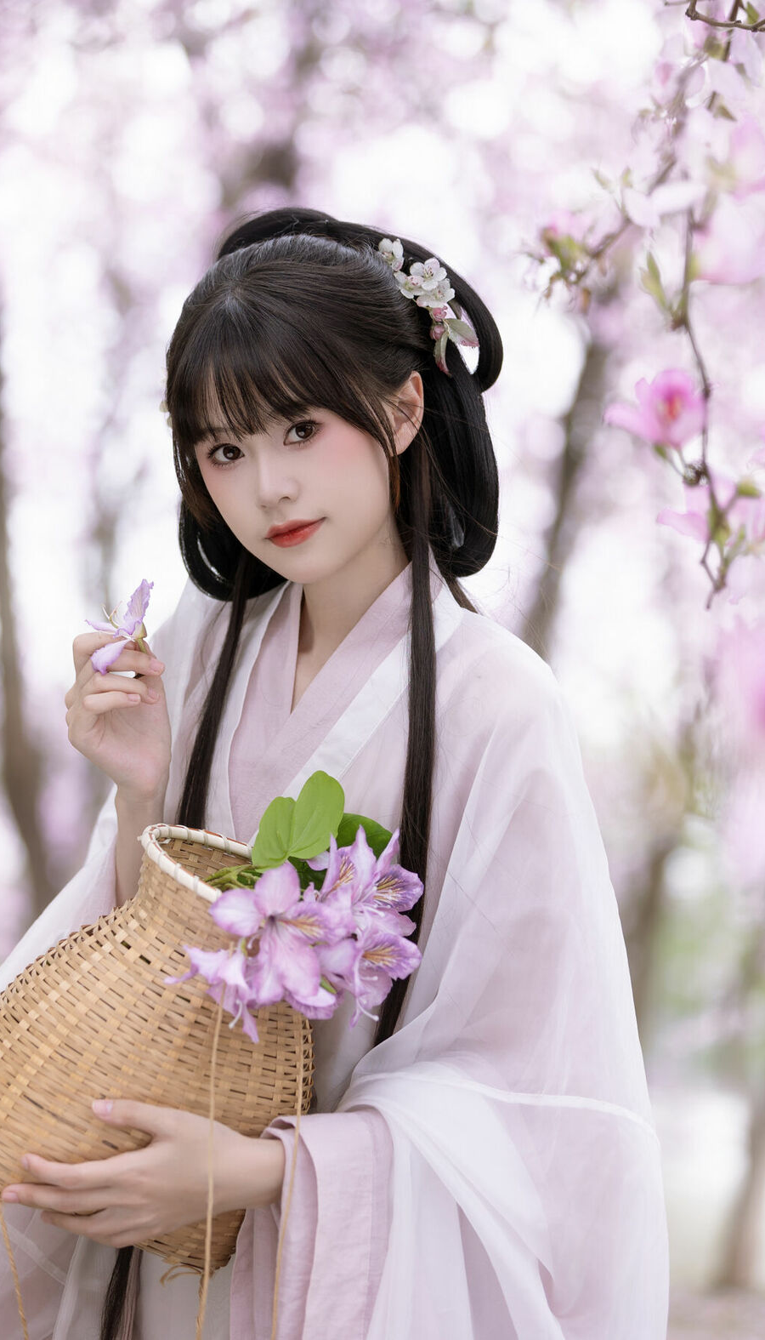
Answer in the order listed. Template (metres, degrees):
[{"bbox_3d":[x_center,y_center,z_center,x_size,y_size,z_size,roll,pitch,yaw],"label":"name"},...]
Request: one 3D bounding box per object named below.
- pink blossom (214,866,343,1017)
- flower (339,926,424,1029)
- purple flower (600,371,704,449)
[{"bbox_3d":[-0.072,0.181,2.190,0.090,0.104,0.060,0,6,0],"label":"pink blossom"},{"bbox_3d":[-0.001,0.207,2.230,0.062,0.070,0.058,1,2,-34],"label":"flower"},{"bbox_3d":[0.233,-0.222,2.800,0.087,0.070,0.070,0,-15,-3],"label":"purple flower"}]

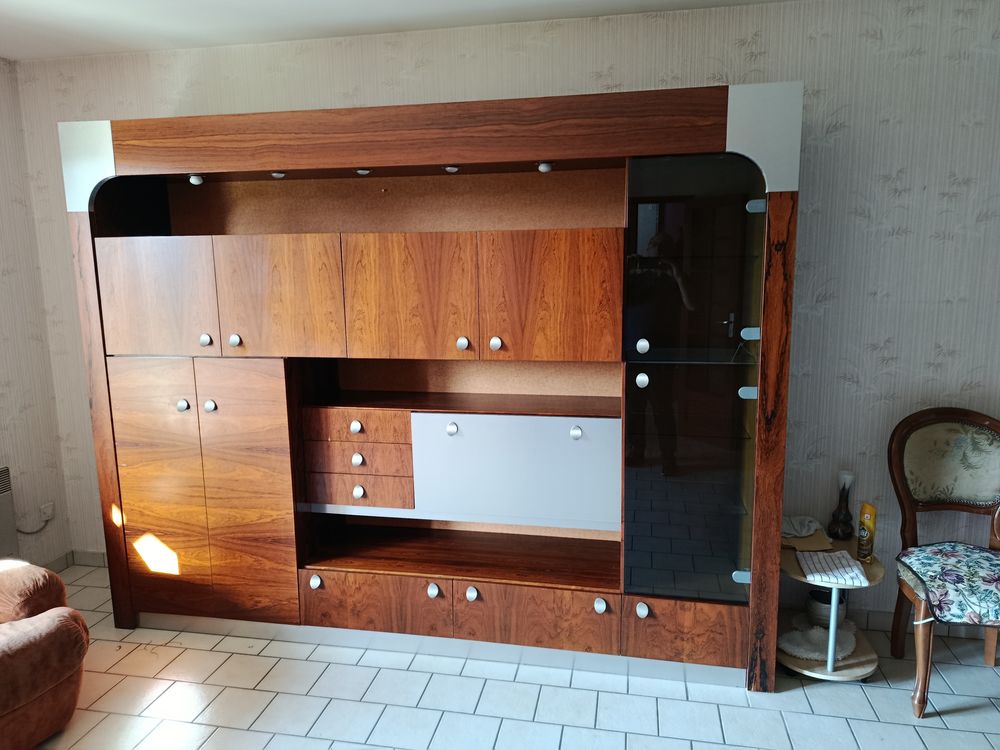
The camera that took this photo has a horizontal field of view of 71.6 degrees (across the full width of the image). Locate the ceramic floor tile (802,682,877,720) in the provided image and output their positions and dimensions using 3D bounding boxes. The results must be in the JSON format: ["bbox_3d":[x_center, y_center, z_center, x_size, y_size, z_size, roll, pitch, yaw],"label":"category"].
[{"bbox_3d":[1.169,1.125,2.396,0.199,0.010,0.199,1,9,11],"label":"ceramic floor tile"}]

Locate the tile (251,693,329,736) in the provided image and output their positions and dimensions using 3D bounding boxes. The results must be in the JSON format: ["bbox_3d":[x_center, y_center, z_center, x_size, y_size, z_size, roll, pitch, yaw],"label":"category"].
[{"bbox_3d":[-0.706,1.154,2.353,0.200,0.010,0.199,1,9,11],"label":"tile"}]

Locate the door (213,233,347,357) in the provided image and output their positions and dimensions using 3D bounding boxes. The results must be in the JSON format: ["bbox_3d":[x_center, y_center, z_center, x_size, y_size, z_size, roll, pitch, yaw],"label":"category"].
[{"bbox_3d":[-0.812,-0.288,2.556,0.504,0.450,0.030,1,9,11],"label":"door"}]

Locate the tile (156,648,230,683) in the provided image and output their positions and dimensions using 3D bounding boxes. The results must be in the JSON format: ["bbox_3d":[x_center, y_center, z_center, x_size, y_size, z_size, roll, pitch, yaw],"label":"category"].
[{"bbox_3d":[-1.161,1.111,2.638,0.200,0.010,0.200,1,9,11],"label":"tile"}]

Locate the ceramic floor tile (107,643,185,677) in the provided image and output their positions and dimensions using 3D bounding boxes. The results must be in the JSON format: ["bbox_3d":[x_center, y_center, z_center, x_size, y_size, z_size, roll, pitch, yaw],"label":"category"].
[{"bbox_3d":[-1.360,1.107,2.676,0.200,0.010,0.200,1,9,11],"label":"ceramic floor tile"}]

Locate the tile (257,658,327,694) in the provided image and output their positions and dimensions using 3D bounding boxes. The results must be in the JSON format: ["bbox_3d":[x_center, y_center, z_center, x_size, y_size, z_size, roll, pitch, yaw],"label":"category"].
[{"bbox_3d":[-0.763,1.118,2.563,0.200,0.010,0.200,1,9,11],"label":"tile"}]

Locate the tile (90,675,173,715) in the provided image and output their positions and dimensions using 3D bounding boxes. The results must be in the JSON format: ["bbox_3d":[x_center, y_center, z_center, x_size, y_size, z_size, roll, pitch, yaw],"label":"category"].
[{"bbox_3d":[-1.305,1.145,2.472,0.199,0.010,0.199,1,9,11],"label":"tile"}]

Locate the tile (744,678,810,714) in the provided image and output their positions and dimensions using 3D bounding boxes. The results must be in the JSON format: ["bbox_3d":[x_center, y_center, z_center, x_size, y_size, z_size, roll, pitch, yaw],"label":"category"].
[{"bbox_3d":[0.969,1.122,2.435,0.199,0.010,0.199,1,9,11],"label":"tile"}]

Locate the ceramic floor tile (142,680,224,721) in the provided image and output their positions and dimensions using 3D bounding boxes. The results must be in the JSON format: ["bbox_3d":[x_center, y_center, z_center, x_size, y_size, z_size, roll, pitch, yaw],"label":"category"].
[{"bbox_3d":[-1.105,1.146,2.430,0.200,0.010,0.199,1,9,11],"label":"ceramic floor tile"}]

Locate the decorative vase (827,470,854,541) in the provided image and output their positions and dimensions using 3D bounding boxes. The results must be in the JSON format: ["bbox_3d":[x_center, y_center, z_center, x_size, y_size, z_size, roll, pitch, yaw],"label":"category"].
[{"bbox_3d":[1.351,0.516,2.725,0.097,0.263,0.097,1,9,11],"label":"decorative vase"}]

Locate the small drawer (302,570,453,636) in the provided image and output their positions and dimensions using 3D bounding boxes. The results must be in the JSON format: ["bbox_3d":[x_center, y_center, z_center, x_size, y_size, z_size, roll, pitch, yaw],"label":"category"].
[{"bbox_3d":[-0.446,0.849,2.867,0.624,0.236,0.405,1,9,11],"label":"small drawer"}]

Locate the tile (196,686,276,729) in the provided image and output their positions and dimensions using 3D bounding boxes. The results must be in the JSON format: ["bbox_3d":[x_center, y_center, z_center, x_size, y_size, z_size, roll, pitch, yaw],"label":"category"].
[{"bbox_3d":[-0.905,1.150,2.391,0.200,0.010,0.199,1,9,11],"label":"tile"}]

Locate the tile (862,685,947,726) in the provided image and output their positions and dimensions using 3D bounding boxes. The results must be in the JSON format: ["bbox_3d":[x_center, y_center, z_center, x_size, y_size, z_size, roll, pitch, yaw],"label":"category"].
[{"bbox_3d":[1.368,1.129,2.355,0.200,0.010,0.199,1,9,11],"label":"tile"}]

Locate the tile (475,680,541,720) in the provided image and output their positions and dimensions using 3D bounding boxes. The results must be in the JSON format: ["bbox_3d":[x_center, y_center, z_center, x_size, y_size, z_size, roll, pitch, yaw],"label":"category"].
[{"bbox_3d":[0.032,1.137,2.414,0.199,0.010,0.199,1,9,11],"label":"tile"}]

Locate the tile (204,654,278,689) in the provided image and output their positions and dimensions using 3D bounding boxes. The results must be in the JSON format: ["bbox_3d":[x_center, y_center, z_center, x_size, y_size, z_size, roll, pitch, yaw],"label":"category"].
[{"bbox_3d":[-0.965,1.116,2.604,0.200,0.010,0.199,1,9,11],"label":"tile"}]

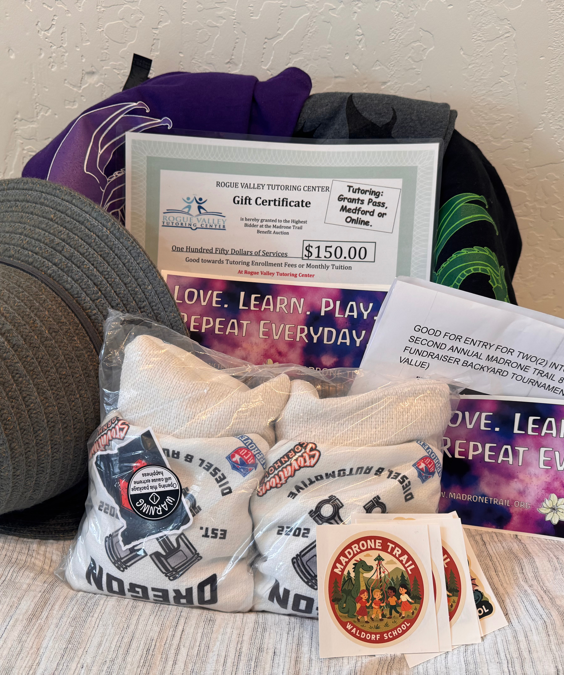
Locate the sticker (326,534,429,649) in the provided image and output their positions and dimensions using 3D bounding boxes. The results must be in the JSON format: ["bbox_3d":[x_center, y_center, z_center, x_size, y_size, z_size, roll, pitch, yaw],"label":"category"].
[{"bbox_3d":[0.061,0.160,0.399,0.070,0.003,0.070,3,71,-10],"label":"sticker"}]

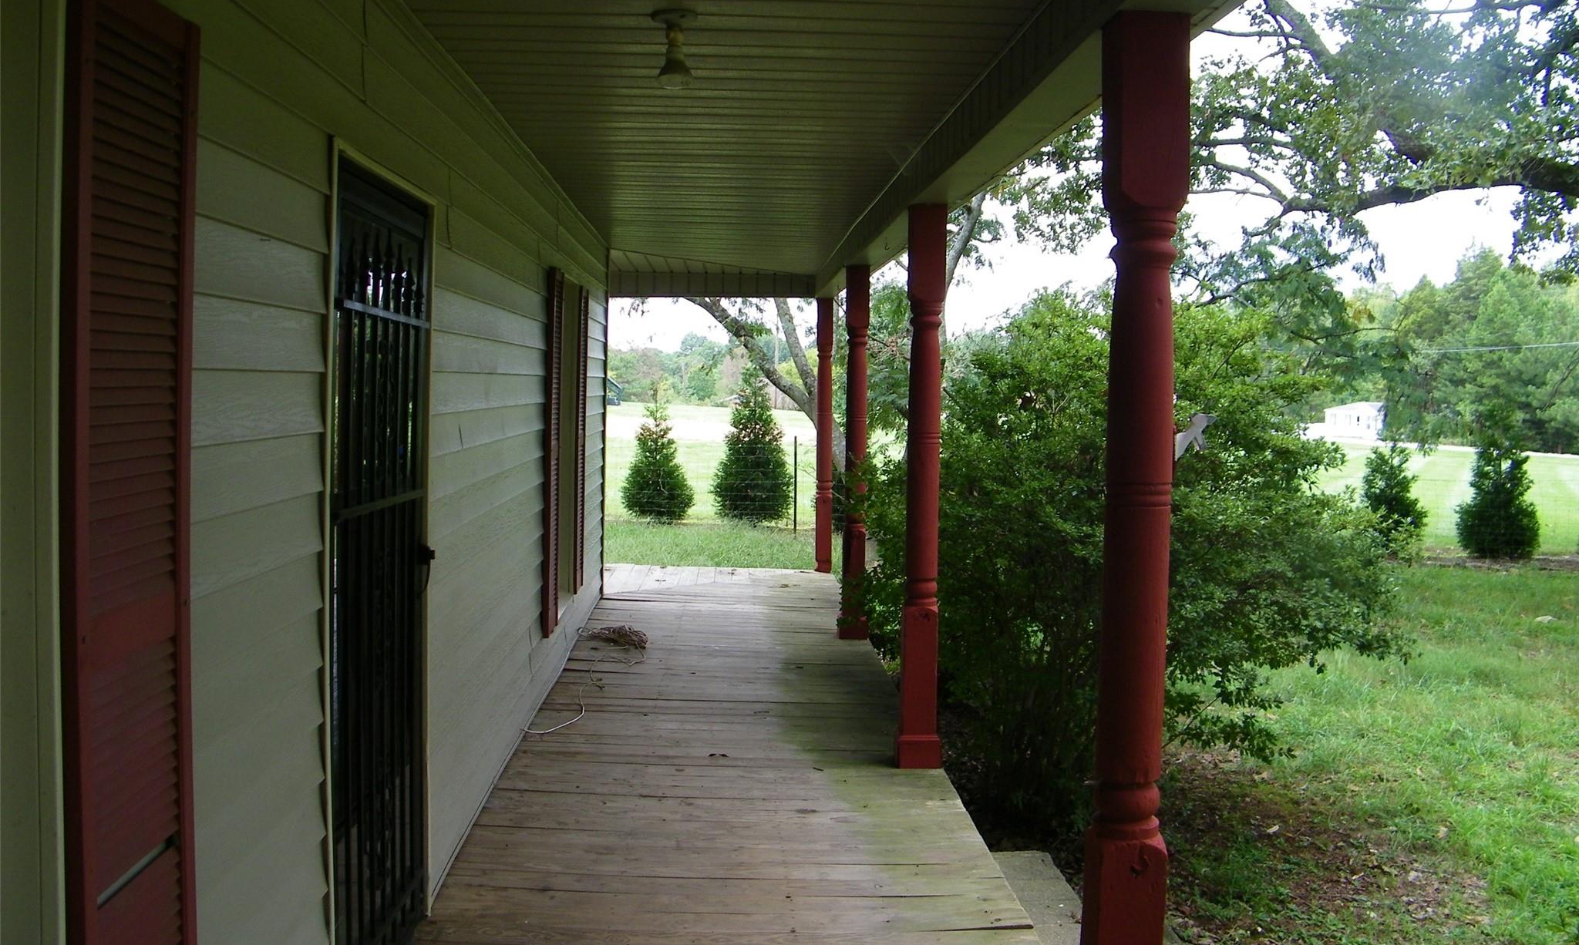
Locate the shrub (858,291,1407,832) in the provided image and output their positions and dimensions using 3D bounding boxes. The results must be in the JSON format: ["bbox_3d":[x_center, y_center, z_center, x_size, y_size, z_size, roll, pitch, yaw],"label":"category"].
[{"bbox_3d":[1.639,0.384,6.631,2.400,2.580,2.400,1,4,-3],"label":"shrub"}]

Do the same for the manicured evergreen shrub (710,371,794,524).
[{"bbox_3d":[-0.542,-0.373,19.015,1.200,2.280,1.200,1,4,-3],"label":"manicured evergreen shrub"}]

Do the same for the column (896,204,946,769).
[{"bbox_3d":[0.547,0.073,5.309,0.155,2.330,0.155,1,4,-3],"label":"column"}]

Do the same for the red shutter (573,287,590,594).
[{"bbox_3d":[-1.203,-0.194,7.357,0.035,1.720,0.340,1,4,-3],"label":"red shutter"}]

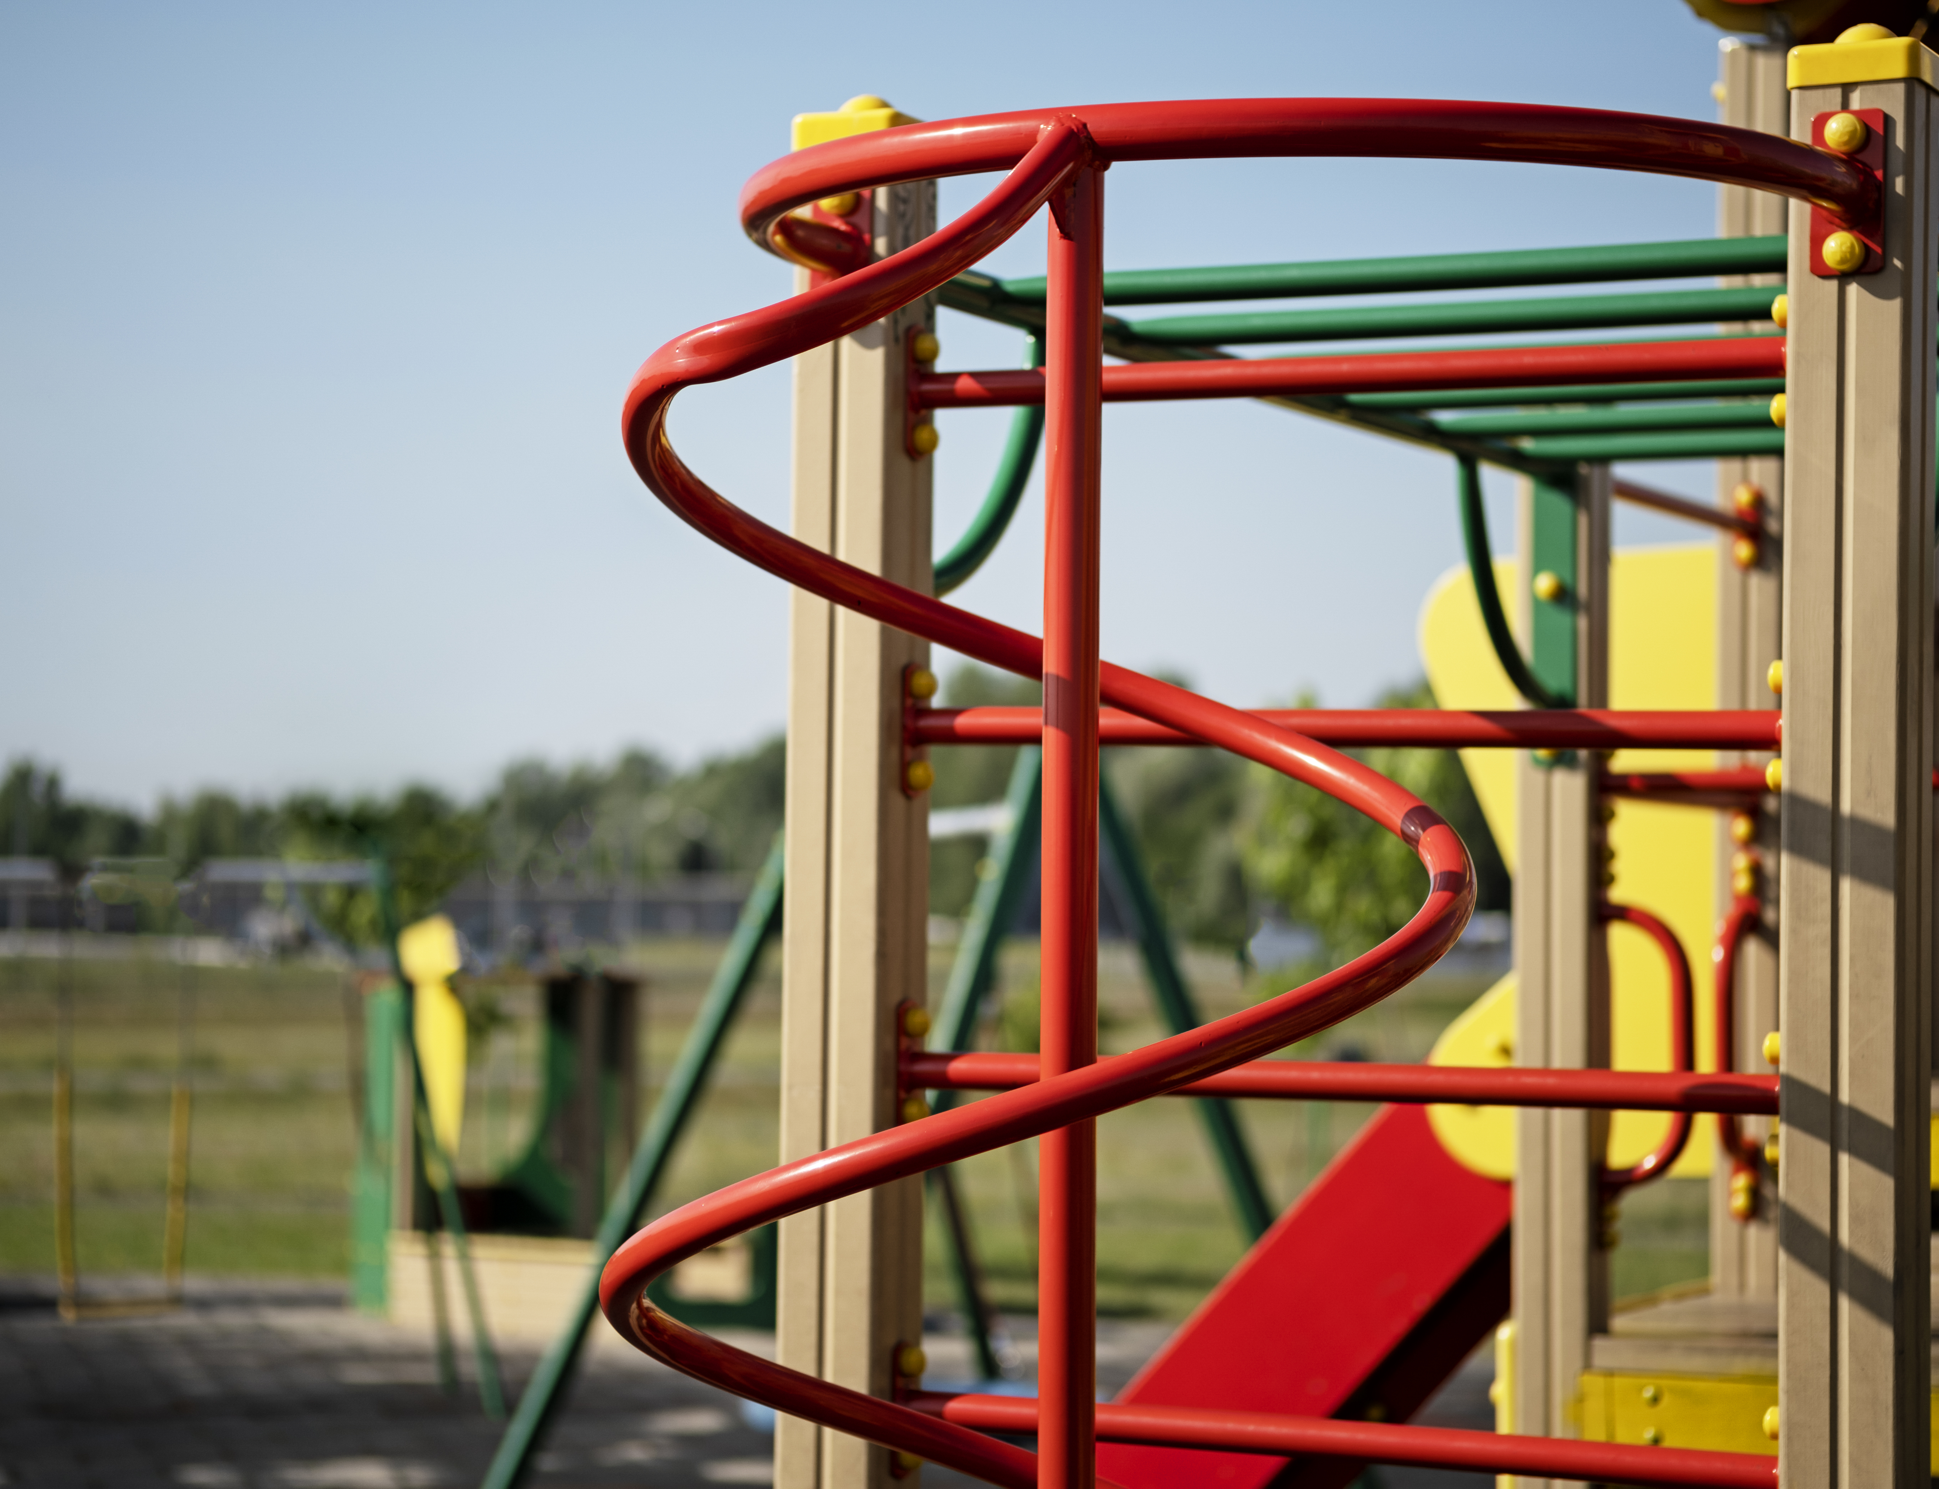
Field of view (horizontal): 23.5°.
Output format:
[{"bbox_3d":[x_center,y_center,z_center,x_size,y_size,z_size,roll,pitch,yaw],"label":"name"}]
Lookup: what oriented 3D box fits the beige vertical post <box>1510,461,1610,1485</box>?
[{"bbox_3d":[0.804,0.677,6.345,0.100,2.390,0.100,0,-2,28],"label":"beige vertical post"}]

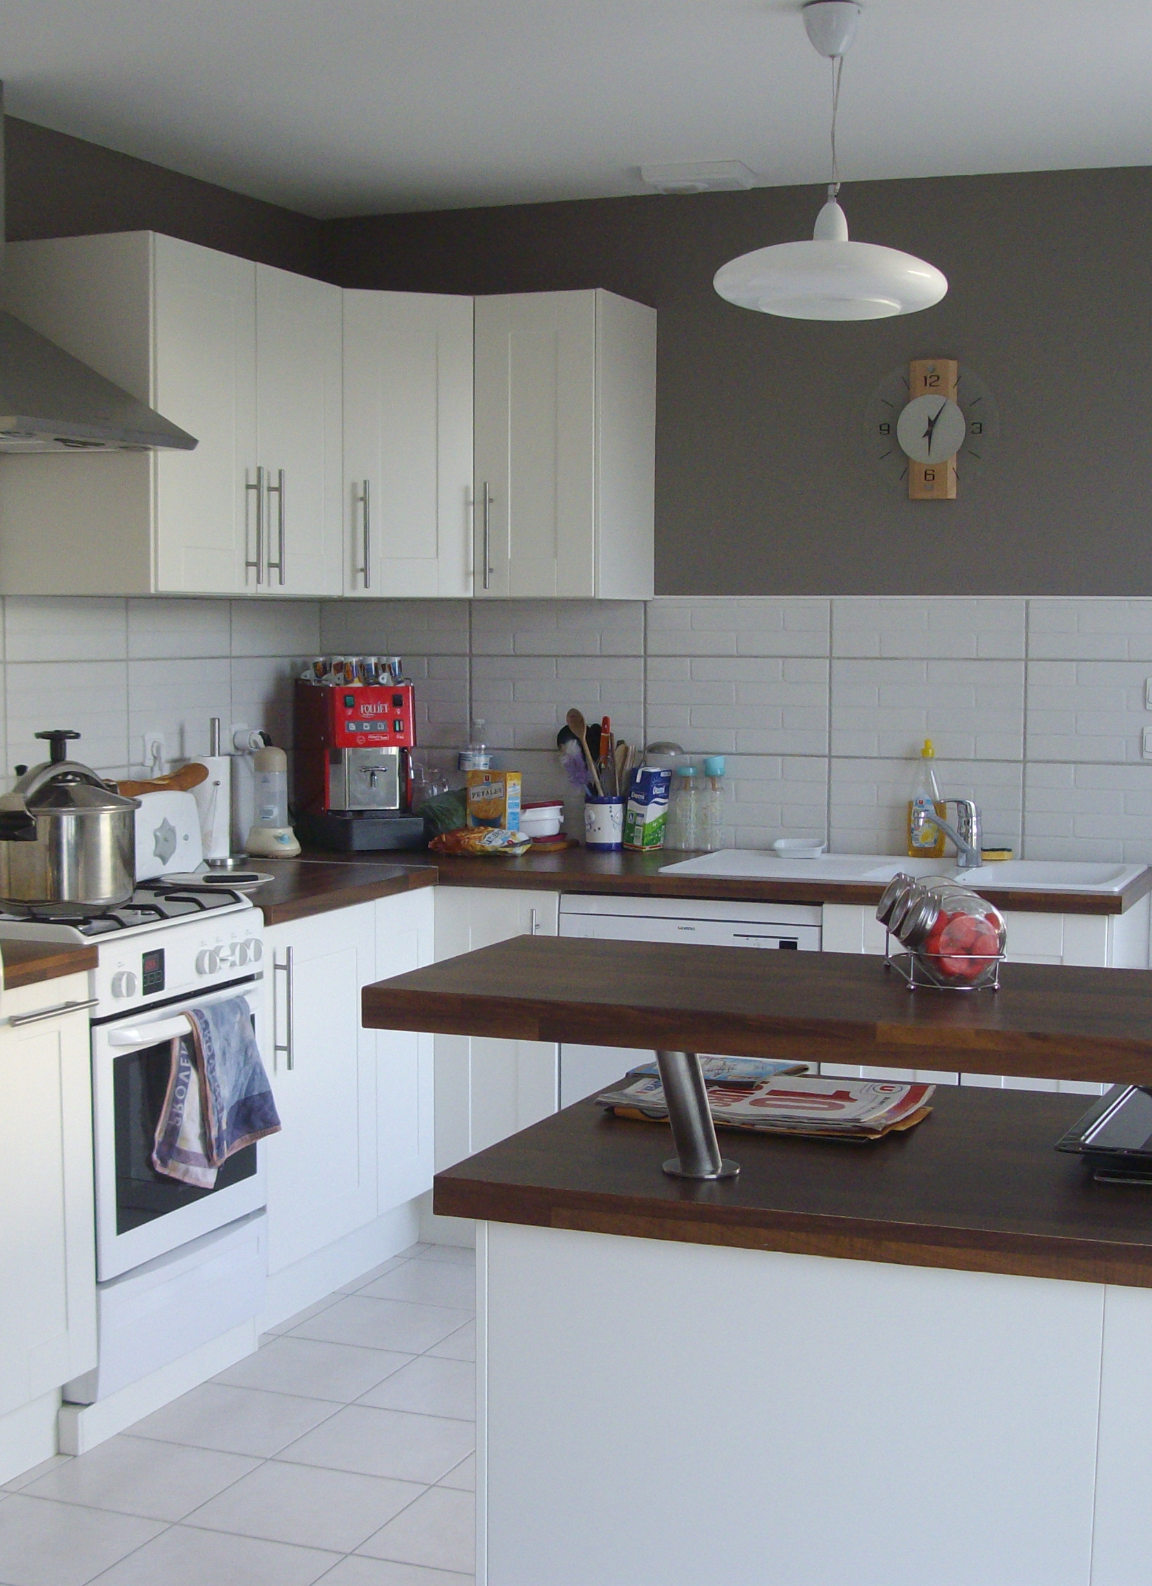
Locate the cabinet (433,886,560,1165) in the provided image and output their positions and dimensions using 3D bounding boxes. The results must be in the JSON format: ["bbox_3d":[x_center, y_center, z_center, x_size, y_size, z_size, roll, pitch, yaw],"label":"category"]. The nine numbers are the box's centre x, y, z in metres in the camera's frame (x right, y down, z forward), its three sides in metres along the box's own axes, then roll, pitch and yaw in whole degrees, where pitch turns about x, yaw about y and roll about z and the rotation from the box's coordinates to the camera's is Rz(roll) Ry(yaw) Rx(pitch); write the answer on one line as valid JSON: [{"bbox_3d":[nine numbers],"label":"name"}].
[{"bbox_3d":[-0.072,0.542,5.210,0.304,0.695,0.600,2,4,21],"label":"cabinet"}]

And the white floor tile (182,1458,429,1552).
[{"bbox_3d":[-0.436,1.159,3.563,0.299,0.010,0.299,2,4,21],"label":"white floor tile"}]

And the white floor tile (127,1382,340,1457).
[{"bbox_3d":[-0.611,1.131,3.956,0.299,0.010,0.299,2,4,21],"label":"white floor tile"}]

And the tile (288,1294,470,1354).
[{"bbox_3d":[-0.393,1.095,4.514,0.299,0.010,0.299,2,4,21],"label":"tile"}]

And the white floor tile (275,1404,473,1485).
[{"bbox_3d":[-0.327,1.141,3.842,0.299,0.010,0.299,2,4,21],"label":"white floor tile"}]

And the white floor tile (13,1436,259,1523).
[{"bbox_3d":[-0.719,1.148,3.677,0.299,0.010,0.299,2,4,21],"label":"white floor tile"}]

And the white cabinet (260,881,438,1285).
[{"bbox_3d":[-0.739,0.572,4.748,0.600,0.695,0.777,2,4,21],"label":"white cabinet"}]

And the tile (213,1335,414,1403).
[{"bbox_3d":[-0.502,1.114,4.235,0.299,0.010,0.299,2,4,21],"label":"tile"}]

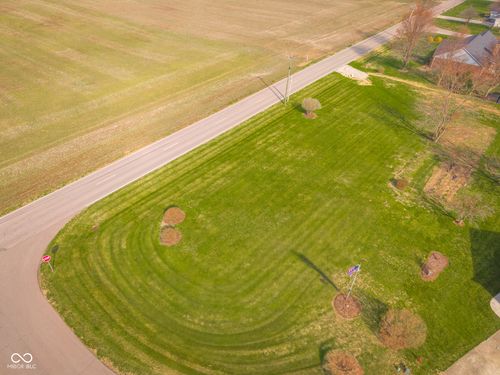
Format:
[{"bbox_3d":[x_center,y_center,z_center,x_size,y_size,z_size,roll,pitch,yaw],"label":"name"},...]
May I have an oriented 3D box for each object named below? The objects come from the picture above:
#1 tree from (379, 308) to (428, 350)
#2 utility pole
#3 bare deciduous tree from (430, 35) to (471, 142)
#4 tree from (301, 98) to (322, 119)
[{"bbox_3d":[13.700,13.000,31.800,4.200,3.200,4.200,2,38,0],"label":"tree"},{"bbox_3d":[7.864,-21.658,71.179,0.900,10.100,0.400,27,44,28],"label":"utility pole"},{"bbox_3d":[34.000,-14.800,58.400,6.200,16.300,6.200,2,38,0],"label":"bare deciduous tree"},{"bbox_3d":[12.051,-15.866,68.965,4.100,3.900,4.100,2,38,0],"label":"tree"}]

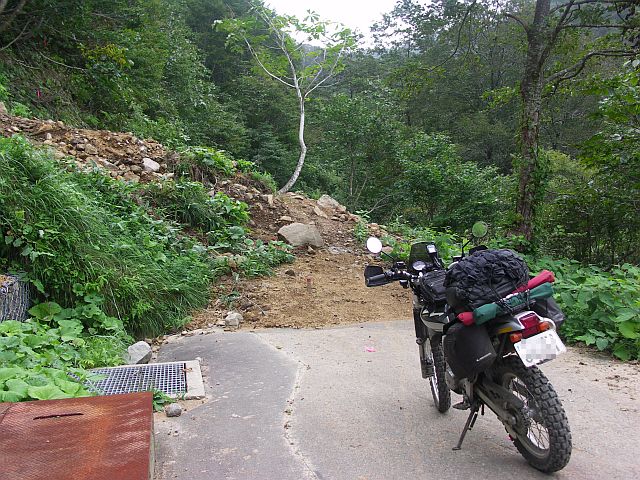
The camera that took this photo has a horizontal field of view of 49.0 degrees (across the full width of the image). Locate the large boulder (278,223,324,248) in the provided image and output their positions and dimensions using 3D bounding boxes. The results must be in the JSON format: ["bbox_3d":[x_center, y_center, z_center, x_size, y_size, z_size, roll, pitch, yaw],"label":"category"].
[{"bbox_3d":[-0.421,-0.102,16.000,1.030,0.560,0.800,0,2,0],"label":"large boulder"}]

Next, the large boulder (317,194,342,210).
[{"bbox_3d":[0.264,-1.041,19.500,0.720,0.420,0.580,0,2,0],"label":"large boulder"}]

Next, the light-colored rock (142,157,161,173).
[{"bbox_3d":[-3.957,-1.773,16.500,0.420,0.350,0.360,0,2,0],"label":"light-colored rock"}]

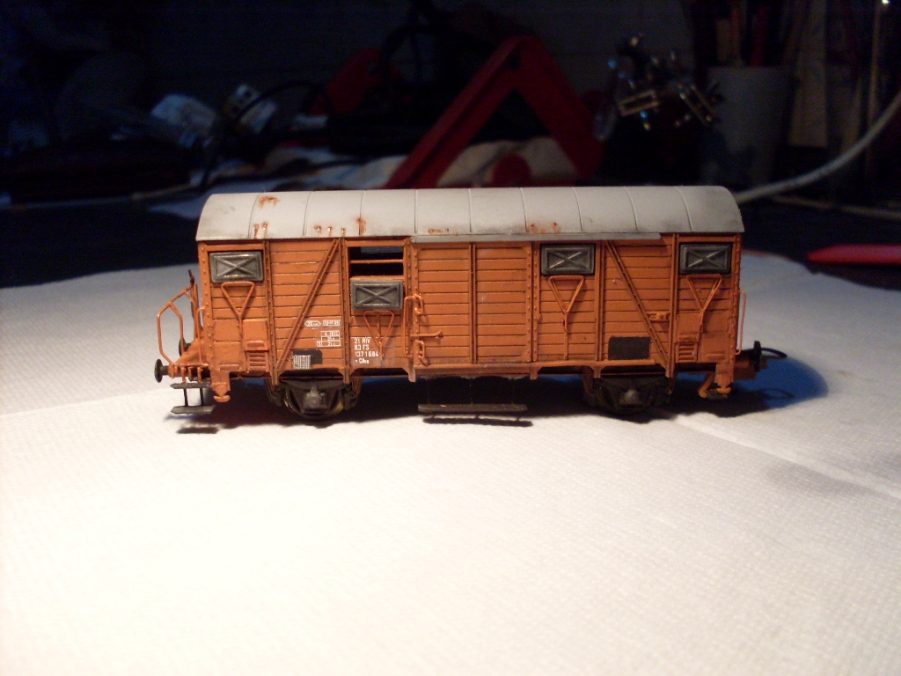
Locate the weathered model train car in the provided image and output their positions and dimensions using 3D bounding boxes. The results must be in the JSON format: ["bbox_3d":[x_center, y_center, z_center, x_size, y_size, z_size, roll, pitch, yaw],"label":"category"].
[{"bbox_3d":[0.004,-0.008,0.212,0.131,0.047,0.035,-1,13,0],"label":"weathered model train car"}]

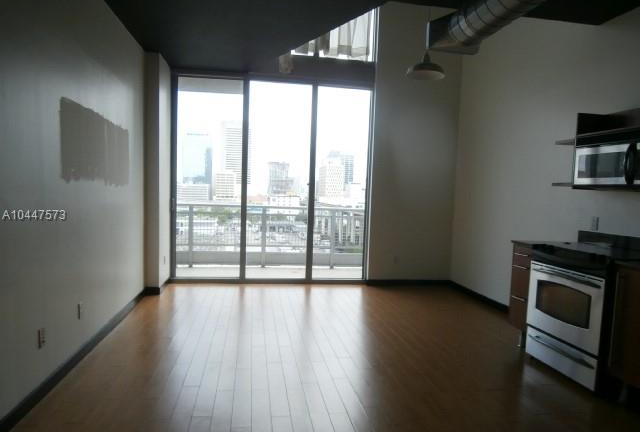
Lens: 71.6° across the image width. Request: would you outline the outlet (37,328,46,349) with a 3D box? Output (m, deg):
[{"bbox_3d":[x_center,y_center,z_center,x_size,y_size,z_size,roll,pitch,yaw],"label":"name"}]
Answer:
[{"bbox_3d":[-1.700,0.751,2.720,0.012,0.118,0.075,1,3,-9],"label":"outlet"}]

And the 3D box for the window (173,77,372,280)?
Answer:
[{"bbox_3d":[-0.639,-0.425,6.048,2.652,2.725,0.100,1,3,-9],"label":"window"}]

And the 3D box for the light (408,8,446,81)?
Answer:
[{"bbox_3d":[1.130,-1.827,4.669,0.420,0.737,0.420,1,3,-9],"label":"light"}]

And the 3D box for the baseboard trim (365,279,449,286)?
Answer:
[{"bbox_3d":[1.281,0.968,6.406,1.264,0.090,0.017,1,3,-9],"label":"baseboard trim"}]

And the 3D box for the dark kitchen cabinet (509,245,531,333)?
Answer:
[{"bbox_3d":[2.019,0.645,3.859,0.610,0.740,0.315,1,3,-9],"label":"dark kitchen cabinet"}]

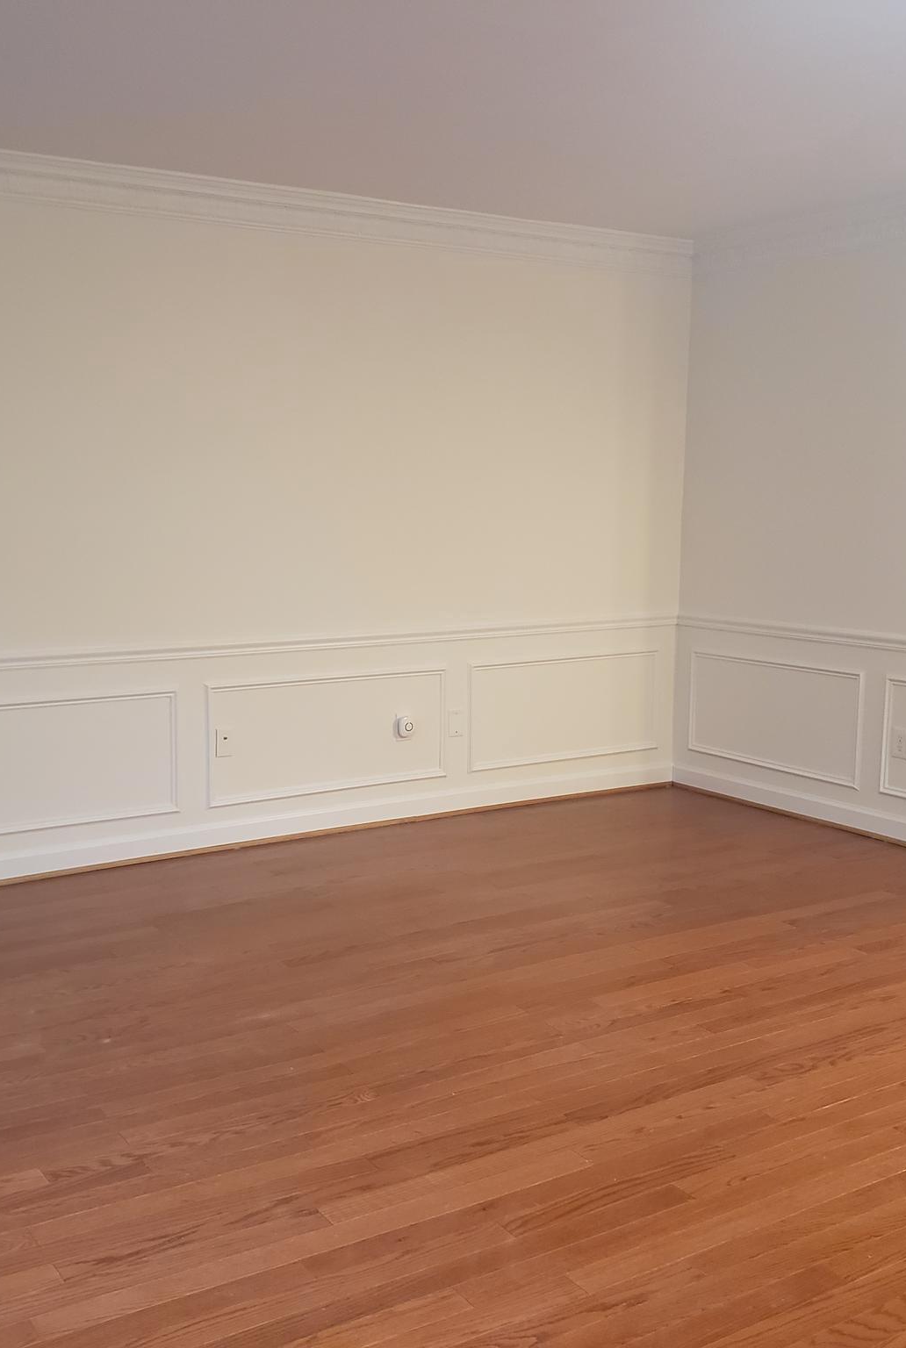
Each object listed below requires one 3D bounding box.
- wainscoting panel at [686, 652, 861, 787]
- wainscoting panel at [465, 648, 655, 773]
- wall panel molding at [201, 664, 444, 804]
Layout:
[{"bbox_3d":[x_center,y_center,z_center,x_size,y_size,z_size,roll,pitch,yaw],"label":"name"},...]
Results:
[{"bbox_3d":[1.363,0.180,5.820,0.025,0.464,0.977,-5,9,-33],"label":"wainscoting panel"},{"bbox_3d":[0.514,0.160,5.968,1.056,0.459,0.025,-5,9,-33],"label":"wainscoting panel"},{"bbox_3d":[-0.470,0.242,5.326,1.060,0.459,0.025,-5,9,-33],"label":"wall panel molding"}]

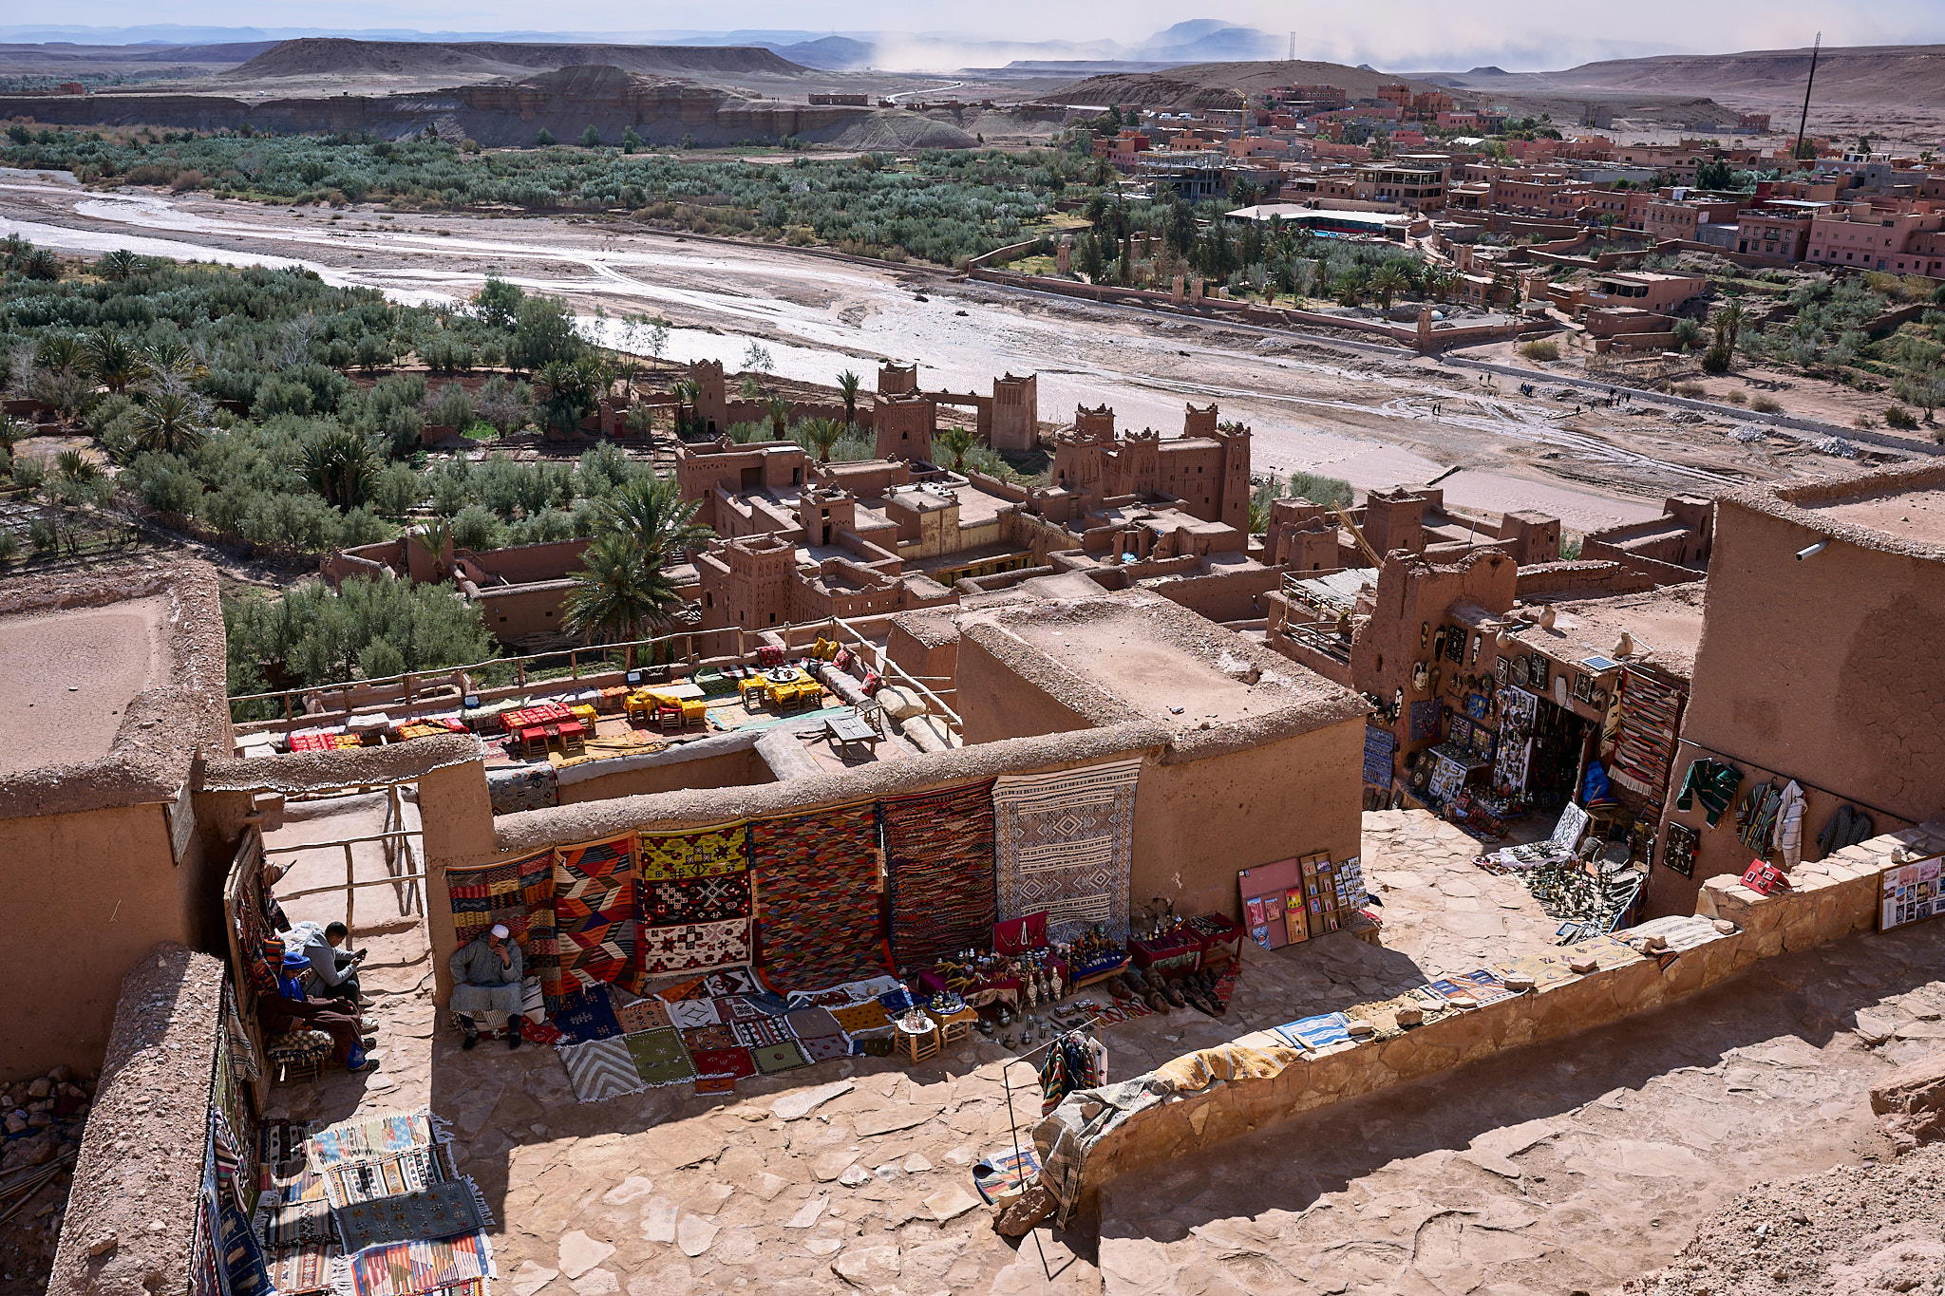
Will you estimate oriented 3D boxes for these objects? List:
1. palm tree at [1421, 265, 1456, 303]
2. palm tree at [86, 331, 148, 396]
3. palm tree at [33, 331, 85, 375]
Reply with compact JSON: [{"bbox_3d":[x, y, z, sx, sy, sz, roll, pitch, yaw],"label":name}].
[{"bbox_3d":[76.543,-59.927,275.726,5.750,6.160,5.750,0,19,0],"label":"palm tree"},{"bbox_3d":[-115.952,-38.516,226.484,8.430,8.860,8.430,0,20,0],"label":"palm tree"},{"bbox_3d":[-127.073,-40.110,232.699,7.180,7.610,7.180,0,20,0],"label":"palm tree"}]

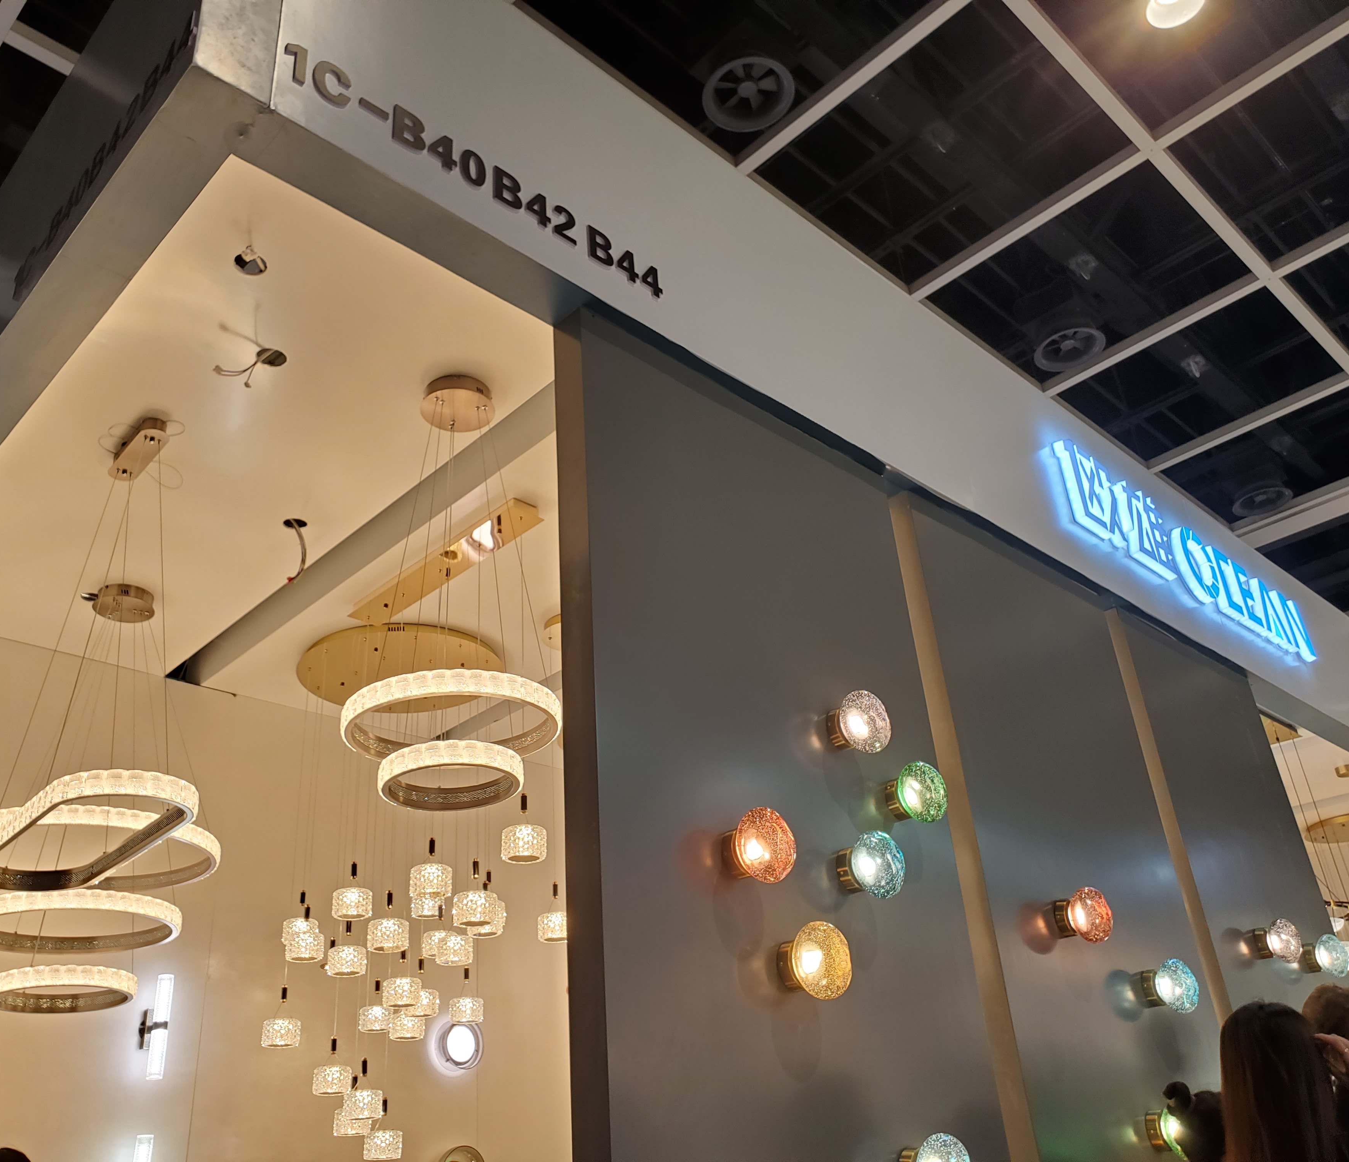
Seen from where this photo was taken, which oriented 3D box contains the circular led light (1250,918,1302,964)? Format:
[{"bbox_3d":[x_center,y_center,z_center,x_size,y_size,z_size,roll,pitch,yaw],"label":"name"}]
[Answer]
[{"bbox_3d":[2.060,1.230,3.963,0.147,0.147,0.118,21,-37,-40],"label":"circular led light"}]

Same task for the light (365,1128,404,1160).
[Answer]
[{"bbox_3d":[-0.963,1.861,3.849,0.122,0.083,0.122,-4,-27,-2],"label":"light"}]

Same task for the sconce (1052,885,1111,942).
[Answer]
[{"bbox_3d":[1.071,0.884,3.072,0.147,0.147,0.125,21,-37,-40],"label":"sconce"}]

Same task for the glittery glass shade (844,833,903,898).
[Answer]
[{"bbox_3d":[0.421,0.611,2.488,0.147,0.147,0.118,21,-37,-40],"label":"glittery glass shade"}]

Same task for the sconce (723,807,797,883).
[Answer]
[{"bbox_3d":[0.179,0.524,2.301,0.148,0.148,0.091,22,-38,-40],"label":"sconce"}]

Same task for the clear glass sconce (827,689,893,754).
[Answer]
[{"bbox_3d":[0.418,0.322,2.666,0.147,0.147,0.125,21,-37,-40],"label":"clear glass sconce"}]

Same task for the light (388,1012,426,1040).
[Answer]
[{"bbox_3d":[-0.904,1.515,3.946,0.114,0.073,0.114,-4,-28,-2],"label":"light"}]

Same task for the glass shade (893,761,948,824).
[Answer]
[{"bbox_3d":[0.568,0.501,2.720,0.147,0.147,0.118,21,-37,-40],"label":"glass shade"}]

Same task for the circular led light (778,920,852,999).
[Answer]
[{"bbox_3d":[0.271,0.736,2.243,0.147,0.147,0.118,21,-37,-40],"label":"circular led light"}]

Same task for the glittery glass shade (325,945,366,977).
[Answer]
[{"bbox_3d":[-1.156,1.347,4.120,0.132,0.085,0.132,21,-37,-40],"label":"glittery glass shade"}]

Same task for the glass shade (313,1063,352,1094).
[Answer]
[{"bbox_3d":[-1.167,1.707,3.980,0.126,0.088,0.126,21,-37,-40],"label":"glass shade"}]

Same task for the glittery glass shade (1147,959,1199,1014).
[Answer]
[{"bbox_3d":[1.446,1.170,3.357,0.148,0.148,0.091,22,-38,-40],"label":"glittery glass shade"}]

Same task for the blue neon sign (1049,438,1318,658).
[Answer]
[{"bbox_3d":[2.237,-0.054,4.917,2.294,0.321,0.055,21,-37,-40],"label":"blue neon sign"}]

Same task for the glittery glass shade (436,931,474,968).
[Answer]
[{"bbox_3d":[-0.693,1.169,3.679,0.114,0.073,0.114,-4,-28,-2],"label":"glittery glass shade"}]

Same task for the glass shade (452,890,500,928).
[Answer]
[{"bbox_3d":[-0.517,0.857,3.034,0.114,0.072,0.114,-4,-28,-2],"label":"glass shade"}]

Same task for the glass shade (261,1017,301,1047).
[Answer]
[{"bbox_3d":[-1.340,1.538,3.970,0.122,0.086,0.122,-4,-27,-2],"label":"glass shade"}]

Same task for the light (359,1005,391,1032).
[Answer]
[{"bbox_3d":[-1.067,1.570,4.175,0.122,0.086,0.122,21,-37,-40],"label":"light"}]

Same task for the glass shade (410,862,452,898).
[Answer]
[{"bbox_3d":[-0.671,0.830,3.217,0.114,0.072,0.114,-4,-28,-2],"label":"glass shade"}]

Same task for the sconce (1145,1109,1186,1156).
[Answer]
[{"bbox_3d":[1.286,1.415,2.997,0.147,0.147,0.125,21,-37,-40],"label":"sconce"}]

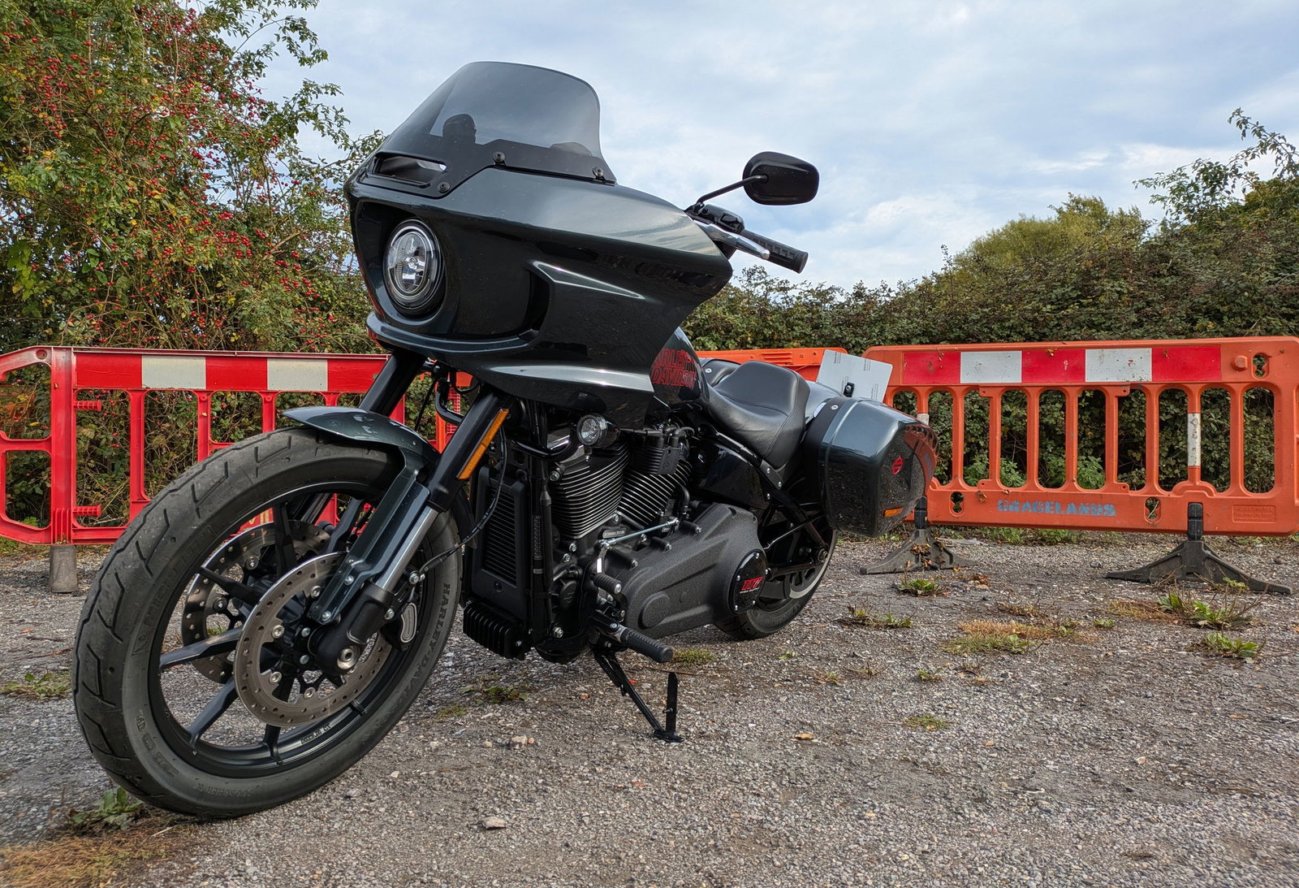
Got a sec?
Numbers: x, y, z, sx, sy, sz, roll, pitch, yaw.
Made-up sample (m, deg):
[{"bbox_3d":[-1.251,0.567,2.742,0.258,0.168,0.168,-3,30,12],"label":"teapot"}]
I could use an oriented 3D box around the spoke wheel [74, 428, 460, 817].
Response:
[{"bbox_3d":[-0.604,0.301,1.599,0.110,0.676,0.676,18,12,36],"label":"spoke wheel"}]

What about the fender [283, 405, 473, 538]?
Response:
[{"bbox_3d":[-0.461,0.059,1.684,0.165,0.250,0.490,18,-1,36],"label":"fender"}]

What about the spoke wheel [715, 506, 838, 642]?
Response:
[{"bbox_3d":[0.379,0.275,2.880,0.180,0.658,0.658,18,12,36],"label":"spoke wheel"}]

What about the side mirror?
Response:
[{"bbox_3d":[0.241,-0.483,1.710,0.140,0.092,0.045,16,11,28],"label":"side mirror"}]

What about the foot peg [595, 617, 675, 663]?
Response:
[{"bbox_3d":[-0.031,0.403,1.956,0.190,0.052,0.052,18,12,36],"label":"foot peg"}]

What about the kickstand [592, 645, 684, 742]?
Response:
[{"bbox_3d":[-0.026,0.534,2.019,0.220,0.160,0.075,1,2,38],"label":"kickstand"}]

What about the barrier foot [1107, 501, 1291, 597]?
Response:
[{"bbox_3d":[2.234,0.405,3.832,0.650,0.320,0.120,1,2,31],"label":"barrier foot"}]

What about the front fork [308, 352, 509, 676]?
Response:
[{"bbox_3d":[-0.430,-0.003,1.698,0.310,0.790,0.125,18,-16,36],"label":"front fork"}]

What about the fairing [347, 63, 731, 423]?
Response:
[{"bbox_3d":[-0.265,-0.381,1.755,0.740,0.600,0.550,18,12,36],"label":"fairing"}]

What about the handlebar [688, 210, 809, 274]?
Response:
[{"bbox_3d":[-0.094,-0.464,1.943,0.860,0.130,0.250,18,12,36],"label":"handlebar"}]

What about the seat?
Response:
[{"bbox_3d":[0.211,-0.100,2.501,0.330,0.260,0.430,18,12,36],"label":"seat"}]

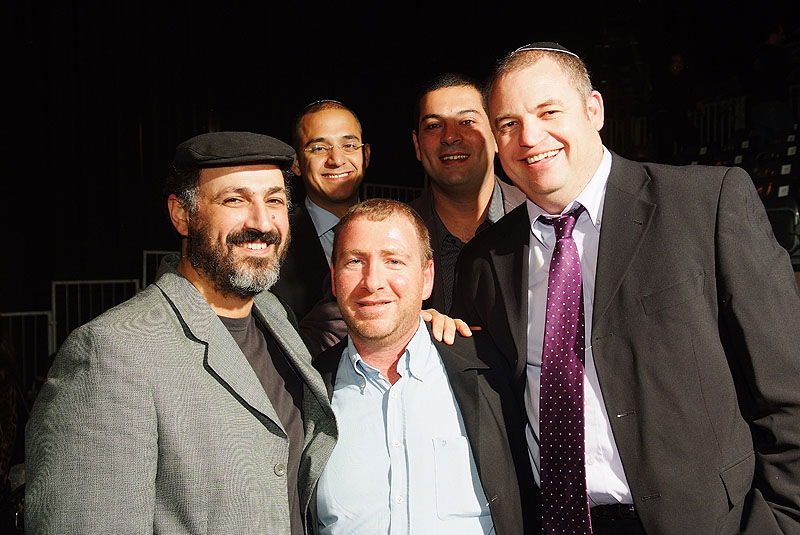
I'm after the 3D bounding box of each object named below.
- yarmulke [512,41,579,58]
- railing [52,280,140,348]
[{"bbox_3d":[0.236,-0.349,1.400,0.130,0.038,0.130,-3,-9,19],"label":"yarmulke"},{"bbox_3d":[-2.817,0.645,8.063,0.820,1.030,0.050,-1,2,-38],"label":"railing"}]

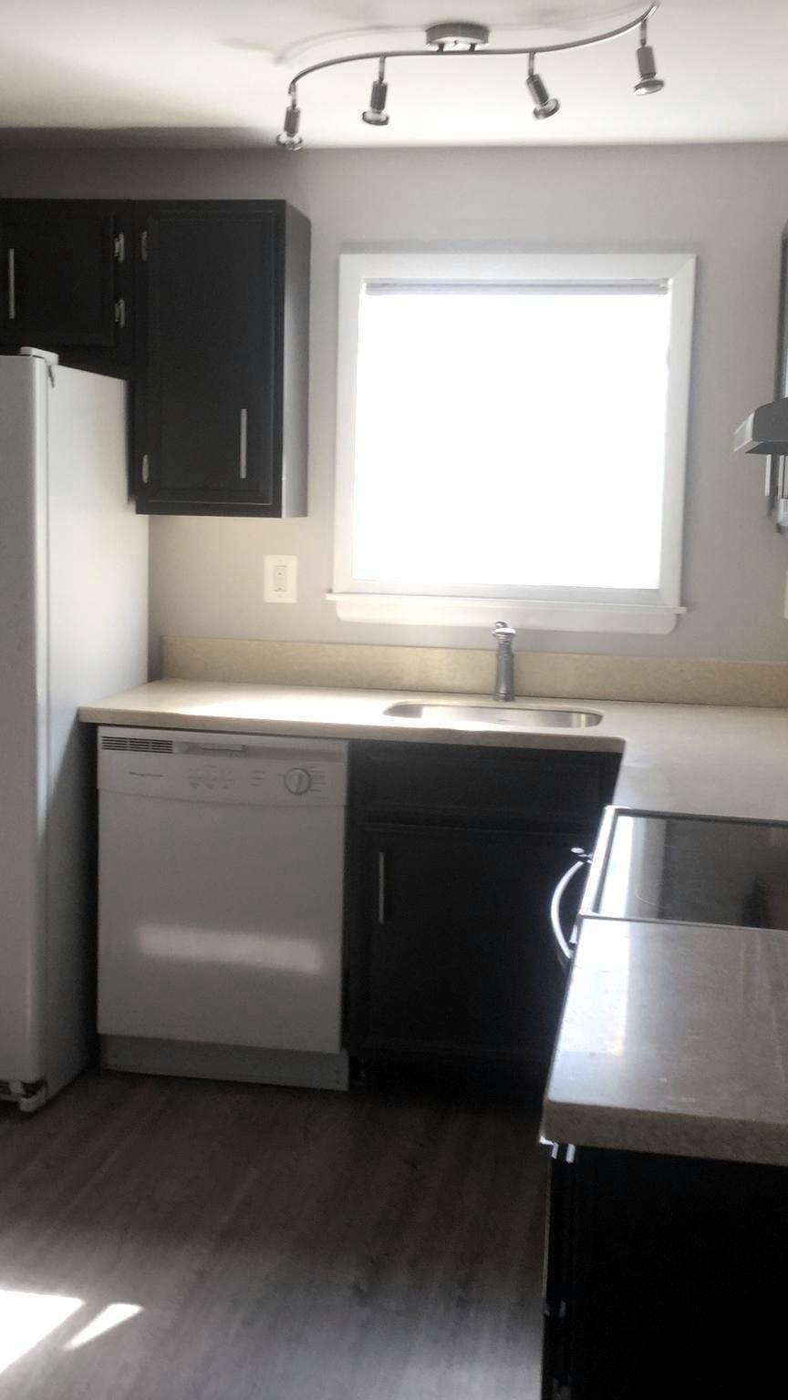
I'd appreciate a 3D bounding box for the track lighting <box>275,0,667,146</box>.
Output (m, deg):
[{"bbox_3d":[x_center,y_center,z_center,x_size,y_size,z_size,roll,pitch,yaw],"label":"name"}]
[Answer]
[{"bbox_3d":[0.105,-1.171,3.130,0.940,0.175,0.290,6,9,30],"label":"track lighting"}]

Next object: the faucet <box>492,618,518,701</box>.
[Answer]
[{"bbox_3d":[0.271,-0.092,4.146,0.060,0.210,0.200,3,8,9],"label":"faucet"}]

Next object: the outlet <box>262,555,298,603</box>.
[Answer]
[{"bbox_3d":[-0.298,-0.319,4.436,0.080,0.121,0.010,3,8,9],"label":"outlet"}]

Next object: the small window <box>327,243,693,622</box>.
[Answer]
[{"bbox_3d":[0.300,-0.664,4.304,0.910,0.940,0.090,3,8,9],"label":"small window"}]

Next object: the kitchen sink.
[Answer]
[{"bbox_3d":[0.236,0.129,3.991,0.530,0.180,0.370,3,8,9],"label":"kitchen sink"}]

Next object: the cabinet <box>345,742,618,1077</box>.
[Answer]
[{"bbox_3d":[0.247,0.476,4.141,0.625,0.850,0.610,3,8,9],"label":"cabinet"}]

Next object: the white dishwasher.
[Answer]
[{"bbox_3d":[-0.360,0.470,4.239,0.600,0.865,0.610,3,8,9],"label":"white dishwasher"}]

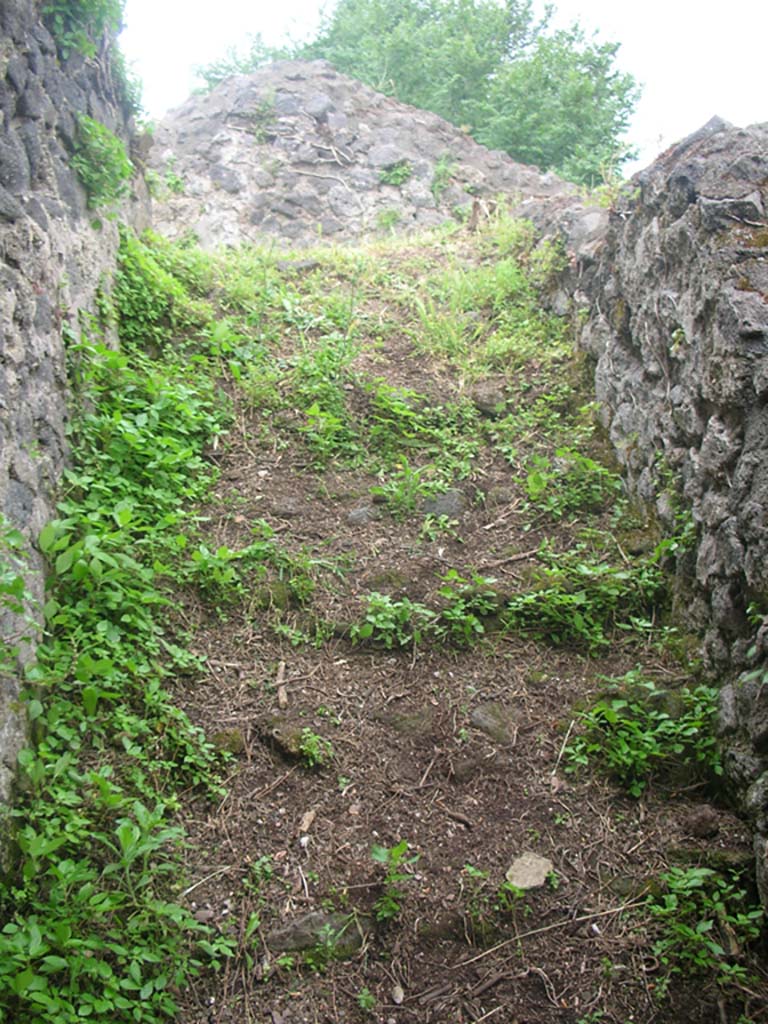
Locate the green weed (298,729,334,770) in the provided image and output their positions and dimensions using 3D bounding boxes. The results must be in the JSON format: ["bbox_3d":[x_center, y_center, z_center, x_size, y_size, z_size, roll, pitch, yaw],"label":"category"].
[{"bbox_3d":[-0.184,0.644,2.820,0.097,0.095,0.085,0,7,0],"label":"green weed"}]

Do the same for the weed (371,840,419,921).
[{"bbox_3d":[0.025,0.883,2.480,0.112,0.170,0.100,0,7,0],"label":"weed"}]

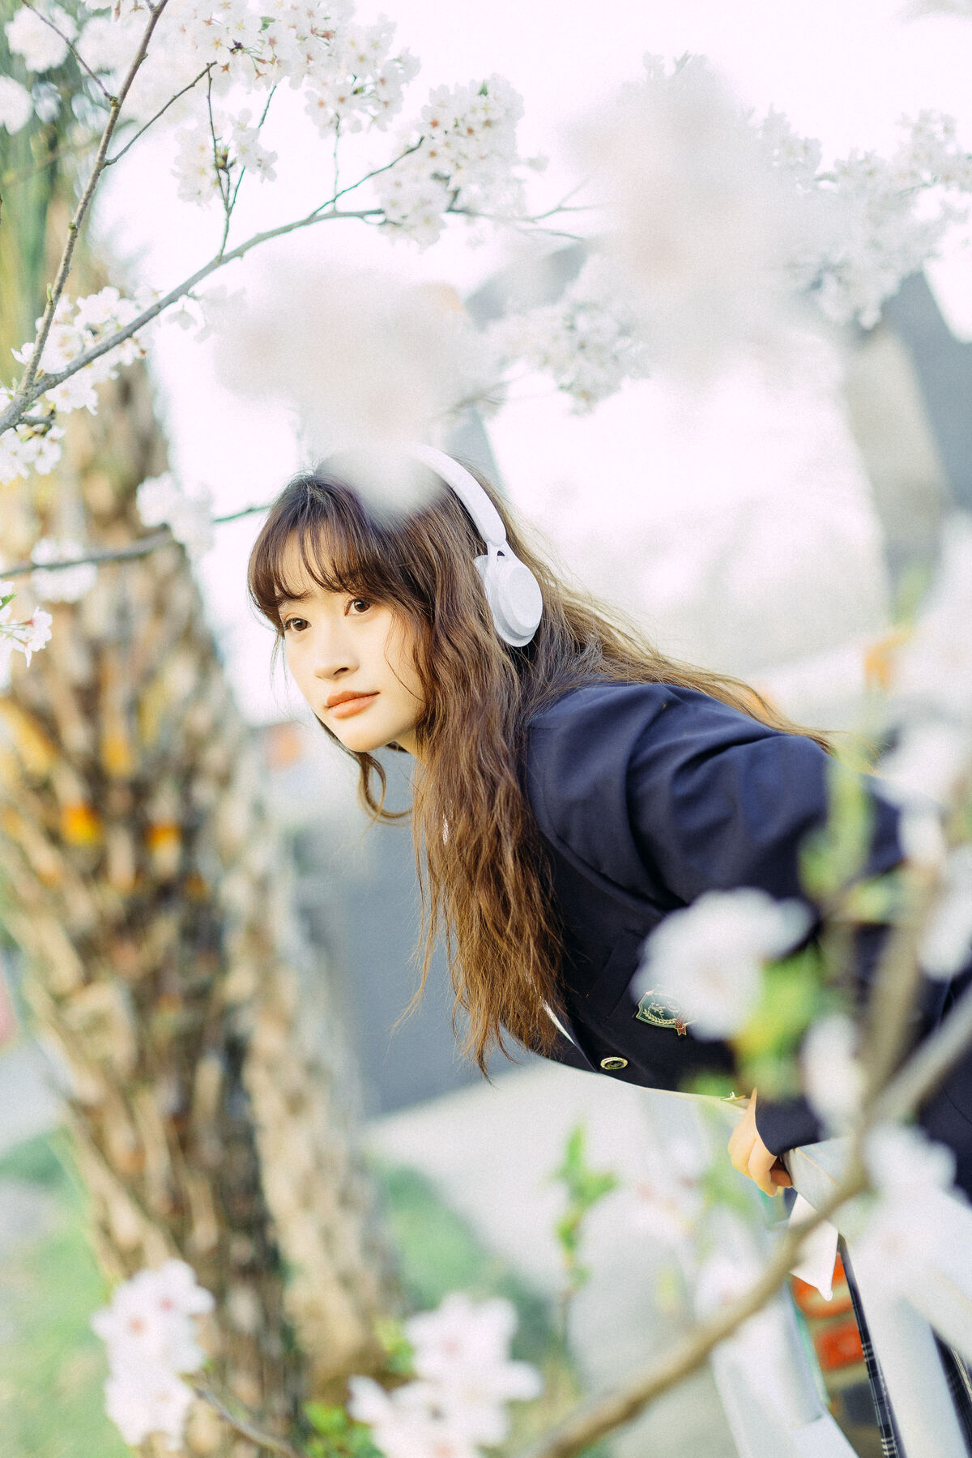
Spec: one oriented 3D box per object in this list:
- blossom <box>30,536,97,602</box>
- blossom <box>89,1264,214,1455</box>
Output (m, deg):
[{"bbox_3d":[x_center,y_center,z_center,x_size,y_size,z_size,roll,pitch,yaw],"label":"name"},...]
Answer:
[{"bbox_3d":[-0.469,-0.178,2.250,0.075,0.072,0.066,-17,2,0],"label":"blossom"},{"bbox_3d":[-0.141,0.269,0.870,0.057,0.077,0.055,-17,2,0],"label":"blossom"}]

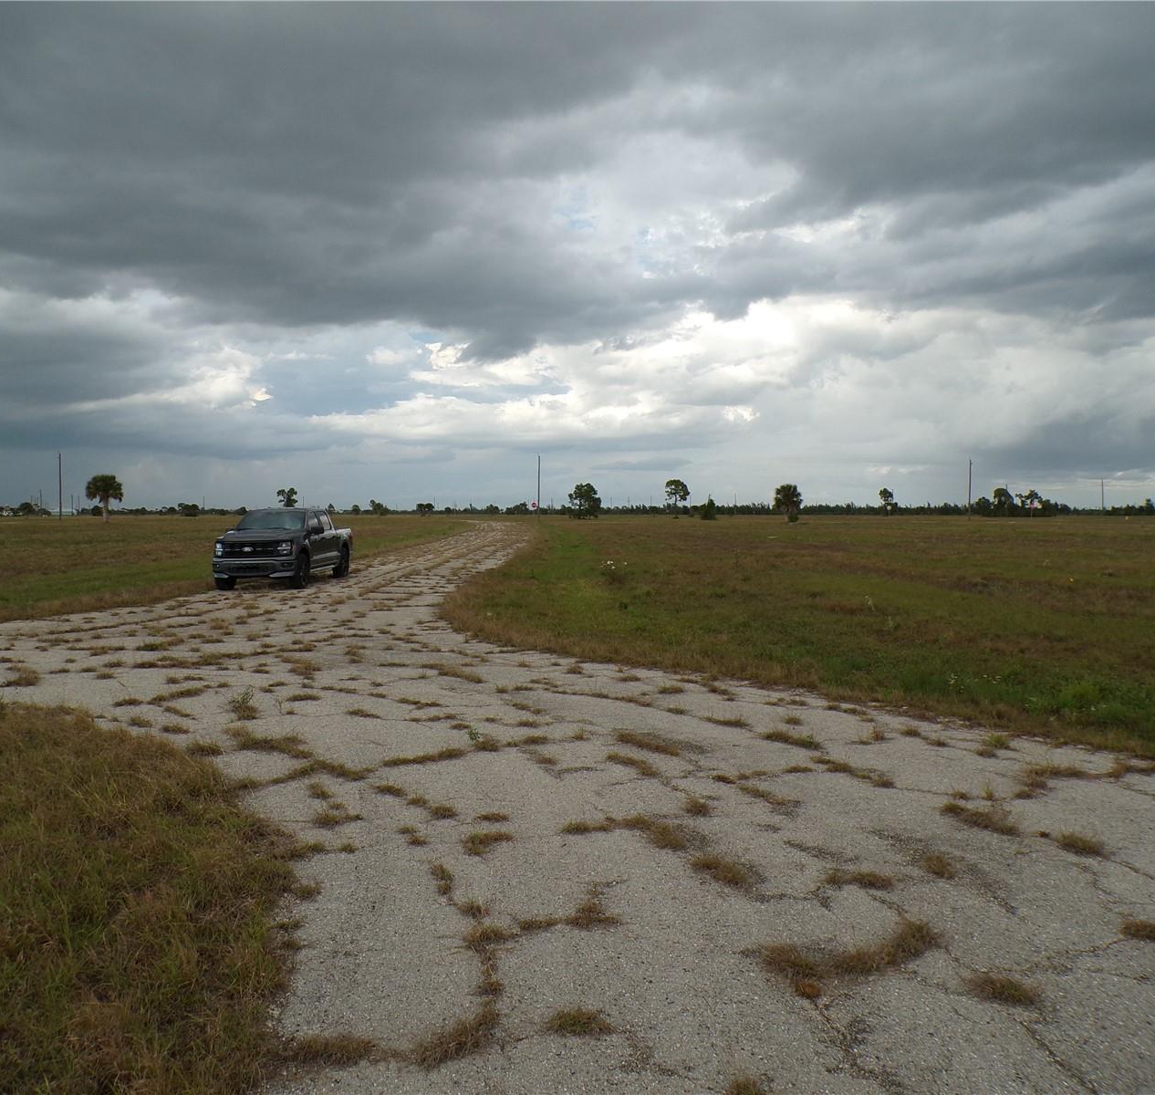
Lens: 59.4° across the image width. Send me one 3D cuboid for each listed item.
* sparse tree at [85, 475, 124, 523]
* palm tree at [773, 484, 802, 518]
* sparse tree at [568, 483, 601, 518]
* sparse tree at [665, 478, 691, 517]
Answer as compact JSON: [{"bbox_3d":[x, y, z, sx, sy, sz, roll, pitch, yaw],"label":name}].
[{"bbox_3d":[-52.760,-5.370,113.000,4.160,5.440,4.040,0,2,0],"label":"sparse tree"},{"bbox_3d":[25.240,-5.260,121.000,3.370,4.530,3.270,0,2,0],"label":"palm tree"},{"bbox_3d":[1.160,-6.960,153.000,4.910,5.460,4.770,0,2,0],"label":"sparse tree"},{"bbox_3d":[16.210,-7.790,163.000,4.060,6.280,3.940,0,2,0],"label":"sparse tree"}]

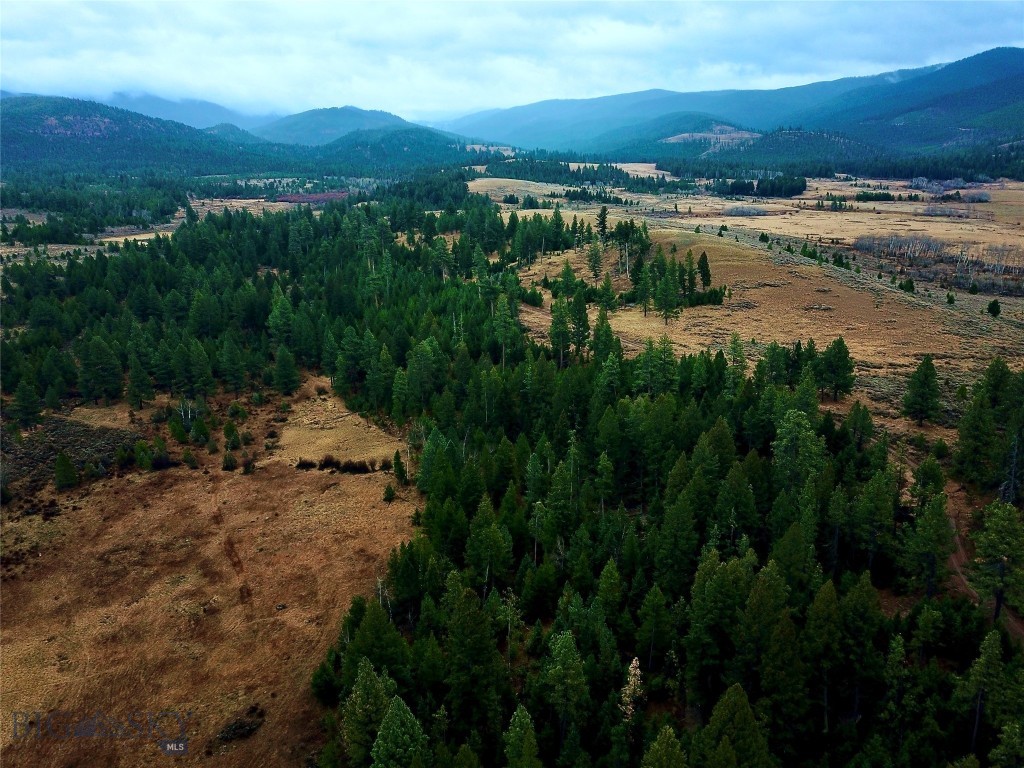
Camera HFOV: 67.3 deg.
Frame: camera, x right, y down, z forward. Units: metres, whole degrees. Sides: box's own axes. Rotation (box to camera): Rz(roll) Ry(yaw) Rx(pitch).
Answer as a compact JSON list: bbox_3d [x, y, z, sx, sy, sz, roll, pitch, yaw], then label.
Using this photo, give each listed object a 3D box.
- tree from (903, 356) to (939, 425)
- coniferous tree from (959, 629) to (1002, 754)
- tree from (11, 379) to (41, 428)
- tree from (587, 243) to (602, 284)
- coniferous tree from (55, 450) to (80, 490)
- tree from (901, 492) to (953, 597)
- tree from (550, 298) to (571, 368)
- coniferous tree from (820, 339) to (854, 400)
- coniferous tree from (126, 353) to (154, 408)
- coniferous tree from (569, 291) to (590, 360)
[{"bbox_3d":[81.200,1.160,150.580,6.660,14.260,6.660,0,16,0],"label":"tree"},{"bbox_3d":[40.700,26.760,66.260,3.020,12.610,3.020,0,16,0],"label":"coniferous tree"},{"bbox_3d":[-111.310,4.370,175.050,6.830,11.270,6.830,0,17,0],"label":"tree"},{"bbox_3d":[27.440,-38.660,249.180,4.860,14.230,4.860,0,17,0],"label":"tree"},{"bbox_3d":[-81.870,15.840,140.560,4.020,7.520,4.020,0,17,0],"label":"coniferous tree"},{"bbox_3d":[50.120,19.240,90.420,5.530,14.020,5.530,0,16,0],"label":"tree"},{"bbox_3d":[10.580,-10.460,162.320,4.220,15.290,4.220,0,16,0],"label":"tree"},{"bbox_3d":[78.770,-3.730,183.820,7.410,15.650,7.410,0,17,0],"label":"coniferous tree"},{"bbox_3d":[-91.020,-0.660,186.910,6.320,13.960,6.320,0,17,0],"label":"coniferous tree"},{"bbox_3d":[16.920,-14.480,190.270,4.950,17.440,4.950,0,17,0],"label":"coniferous tree"}]

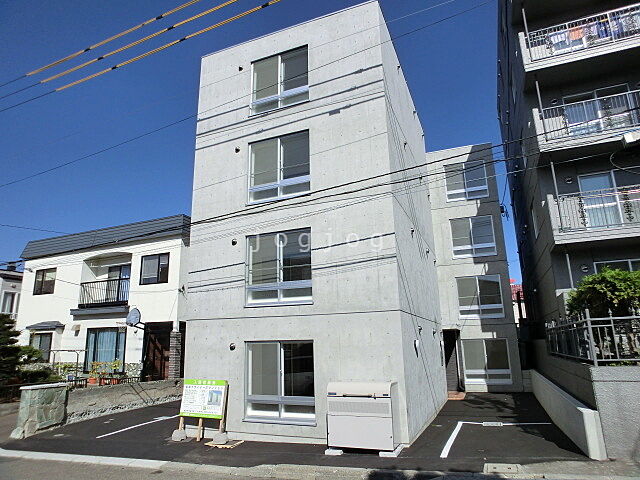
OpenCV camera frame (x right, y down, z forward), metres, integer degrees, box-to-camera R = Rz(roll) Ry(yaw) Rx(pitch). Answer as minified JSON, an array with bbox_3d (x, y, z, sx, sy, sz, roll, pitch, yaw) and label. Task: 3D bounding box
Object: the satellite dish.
[{"bbox_3d":[-7.582,3.175,15.827,0.670,0.700,0.300,-7,-15,22],"label":"satellite dish"}]

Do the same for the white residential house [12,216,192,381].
[{"bbox_3d":[-8.982,3.699,21.016,10.568,7.014,8.240,-7,-15,22],"label":"white residential house"}]

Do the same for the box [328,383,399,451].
[{"bbox_3d":[0.818,3.304,7.354,1.236,1.092,0.556,-7,-15,22],"label":"box"}]

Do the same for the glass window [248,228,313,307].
[{"bbox_3d":[-1.008,0.694,9.669,1.810,1.770,0.150,-6,-15,20],"label":"glass window"}]

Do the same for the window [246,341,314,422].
[{"bbox_3d":[-0.906,3.117,8.581,1.760,1.717,0.144,-7,-15,22],"label":"window"}]

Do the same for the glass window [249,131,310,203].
[{"bbox_3d":[-1.058,-1.823,9.852,1.773,1.711,0.144,-7,-15,22],"label":"glass window"}]

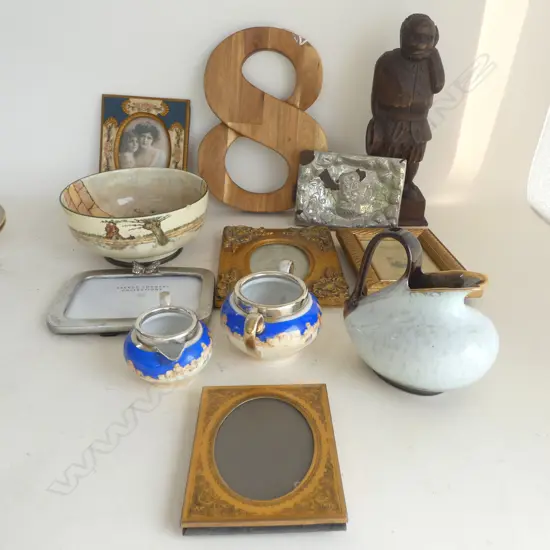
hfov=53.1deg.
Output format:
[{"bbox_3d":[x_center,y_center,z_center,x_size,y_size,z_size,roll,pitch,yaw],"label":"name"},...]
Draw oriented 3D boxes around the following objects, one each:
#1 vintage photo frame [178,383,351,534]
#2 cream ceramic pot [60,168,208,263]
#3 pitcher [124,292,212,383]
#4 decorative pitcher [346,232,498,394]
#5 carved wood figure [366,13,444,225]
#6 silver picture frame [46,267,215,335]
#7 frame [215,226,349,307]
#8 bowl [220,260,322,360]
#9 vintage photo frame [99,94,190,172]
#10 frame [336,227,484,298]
[{"bbox_3d":[-0.009,0.152,0.474,0.121,0.016,0.152,-1,29,-1],"label":"vintage photo frame"},{"bbox_3d":[-0.197,-0.079,0.808,0.206,0.096,0.206,0,29,0],"label":"cream ceramic pot"},{"bbox_3d":[-0.111,0.071,0.575,0.091,0.056,0.124,-6,30,-13],"label":"pitcher"},{"bbox_3d":[0.153,0.025,0.555,0.155,0.159,0.150,0,29,0],"label":"decorative pitcher"},{"bbox_3d":[0.197,-0.242,0.877,0.117,0.318,0.098,-1,29,-3],"label":"carved wood figure"},{"bbox_3d":[-0.169,0.029,0.686,0.188,0.020,0.139,-1,29,-3],"label":"silver picture frame"},{"bbox_3d":[0.006,-0.016,0.772,0.170,0.018,0.203,0,31,-2],"label":"frame"},{"bbox_3d":[-0.004,0.044,0.612,0.113,0.070,0.152,10,30,15],"label":"bowl"},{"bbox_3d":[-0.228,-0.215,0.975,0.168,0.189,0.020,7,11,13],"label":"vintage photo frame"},{"bbox_3d":[0.182,-0.018,0.782,0.146,0.017,0.196,-2,29,-4],"label":"frame"}]

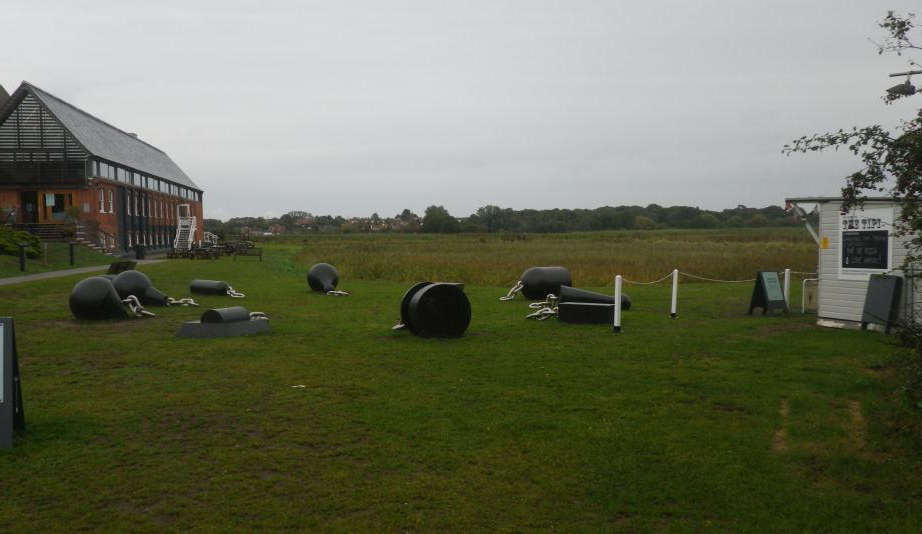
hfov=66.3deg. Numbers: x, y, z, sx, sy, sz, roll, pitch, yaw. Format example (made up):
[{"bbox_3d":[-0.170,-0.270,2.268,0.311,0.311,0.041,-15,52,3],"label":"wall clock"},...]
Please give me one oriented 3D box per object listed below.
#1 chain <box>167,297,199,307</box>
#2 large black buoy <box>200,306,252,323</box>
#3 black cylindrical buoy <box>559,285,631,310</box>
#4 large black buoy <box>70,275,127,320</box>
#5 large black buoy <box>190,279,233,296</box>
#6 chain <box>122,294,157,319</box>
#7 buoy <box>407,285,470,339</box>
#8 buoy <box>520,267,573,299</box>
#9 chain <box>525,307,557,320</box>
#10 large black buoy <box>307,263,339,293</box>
[{"bbox_3d":[-6.150,0.812,15.600,0.720,0.190,0.260,-2,3,-27],"label":"chain"},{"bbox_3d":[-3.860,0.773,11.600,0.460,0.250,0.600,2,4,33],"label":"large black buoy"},{"bbox_3d":[2.909,0.664,15.250,1.480,0.520,0.520,0,3,10],"label":"black cylindrical buoy"},{"bbox_3d":[-6.960,0.604,13.483,1.120,0.840,0.850,2,3,31],"label":"large black buoy"},{"bbox_3d":[-6.893,0.572,19.319,1.120,0.390,0.390,2,3,28],"label":"large black buoy"},{"bbox_3d":[-6.246,0.790,13.700,0.680,0.430,0.320,-2,3,-23],"label":"chain"},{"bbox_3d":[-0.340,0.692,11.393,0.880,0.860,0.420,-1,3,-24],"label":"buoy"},{"bbox_3d":[2.170,0.407,17.900,1.280,0.820,0.820,0,3,0],"label":"buoy"},{"bbox_3d":[1.614,0.925,14.058,0.640,0.200,0.340,0,3,-6],"label":"chain"},{"bbox_3d":[-3.871,0.300,19.938,0.870,0.870,1.200,-1,3,-20],"label":"large black buoy"}]

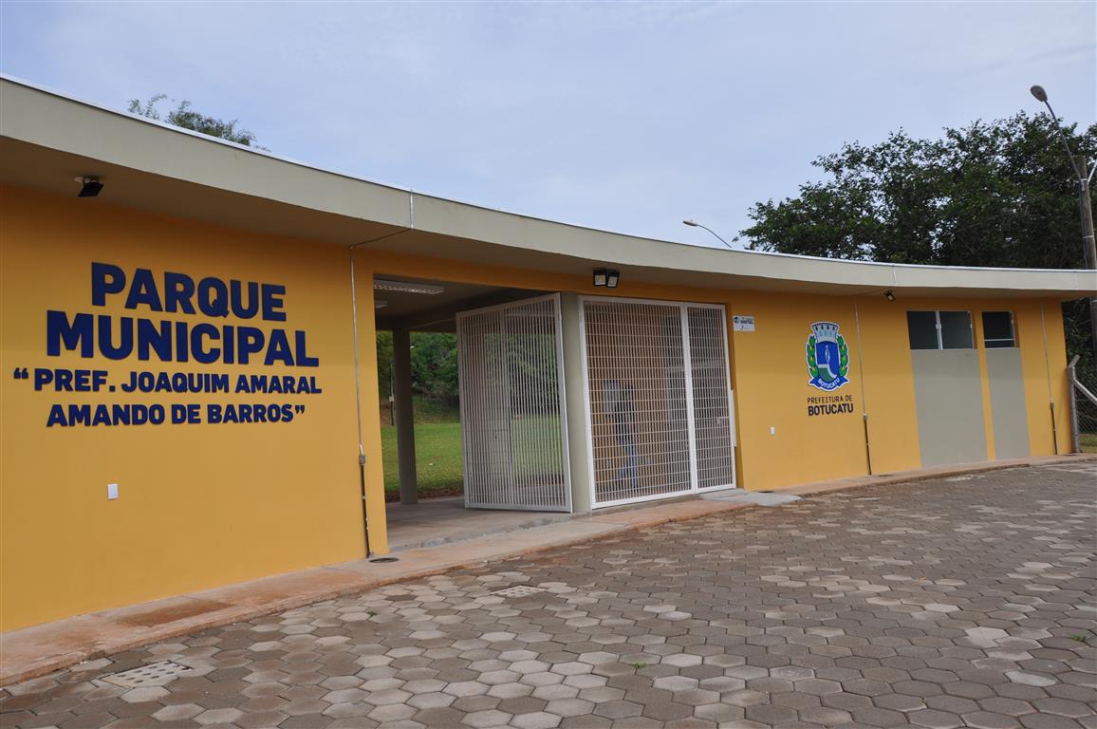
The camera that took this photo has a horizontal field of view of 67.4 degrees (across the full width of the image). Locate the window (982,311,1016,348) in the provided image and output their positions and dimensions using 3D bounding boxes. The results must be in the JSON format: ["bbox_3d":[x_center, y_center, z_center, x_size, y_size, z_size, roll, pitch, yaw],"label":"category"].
[{"bbox_3d":[9.034,-0.672,16.618,0.991,0.747,0.080,-2,-4,-23],"label":"window"}]

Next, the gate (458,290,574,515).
[{"bbox_3d":[-0.529,0.586,11.497,2.044,2.889,0.060,-7,-5,42],"label":"gate"}]

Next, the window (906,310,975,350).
[{"bbox_3d":[7.537,-0.637,15.913,1.885,0.734,0.080,-1,-4,-26],"label":"window"}]

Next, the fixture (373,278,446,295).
[{"bbox_3d":[-1.965,-1.025,10.915,0.260,0.075,1.270,-7,-5,44],"label":"fixture"}]

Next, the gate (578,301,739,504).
[{"bbox_3d":[1.690,0.500,12.060,2.994,2.889,0.060,0,-5,-39],"label":"gate"}]

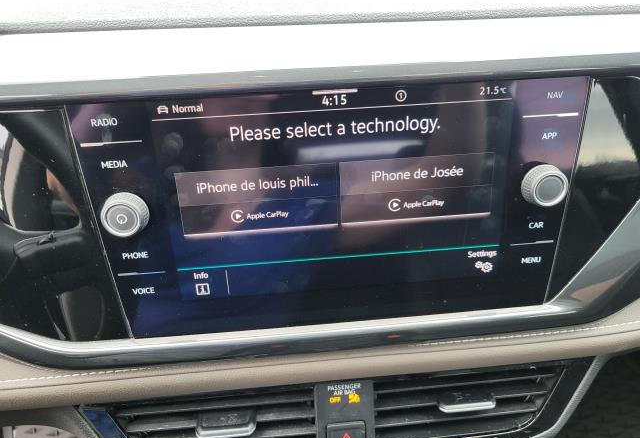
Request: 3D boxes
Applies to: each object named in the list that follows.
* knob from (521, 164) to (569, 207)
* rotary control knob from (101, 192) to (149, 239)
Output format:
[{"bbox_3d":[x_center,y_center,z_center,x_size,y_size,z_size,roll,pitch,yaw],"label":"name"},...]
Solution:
[{"bbox_3d":[0.115,-0.016,0.245,0.021,0.021,0.012,-4,19,-3],"label":"knob"},{"bbox_3d":[-0.096,-0.001,0.235,0.021,0.021,0.012,-4,19,-3],"label":"rotary control knob"}]

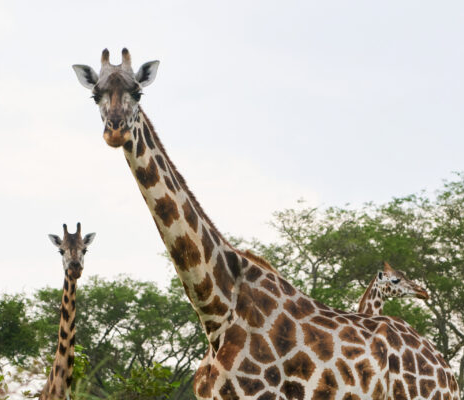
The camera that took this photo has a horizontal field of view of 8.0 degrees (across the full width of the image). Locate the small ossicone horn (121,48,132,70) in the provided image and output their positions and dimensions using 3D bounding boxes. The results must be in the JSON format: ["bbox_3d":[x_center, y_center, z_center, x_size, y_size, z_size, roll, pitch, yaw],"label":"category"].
[{"bbox_3d":[-0.687,-0.915,21.700,0.075,0.140,0.075,0,-4,0],"label":"small ossicone horn"}]

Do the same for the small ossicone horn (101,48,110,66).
[{"bbox_3d":[-0.824,-0.928,21.700,0.065,0.125,0.070,0,-4,0],"label":"small ossicone horn"}]

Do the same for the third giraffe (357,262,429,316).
[{"bbox_3d":[0.954,2.361,34.000,2.100,3.400,0.600,0,-4,0],"label":"third giraffe"}]

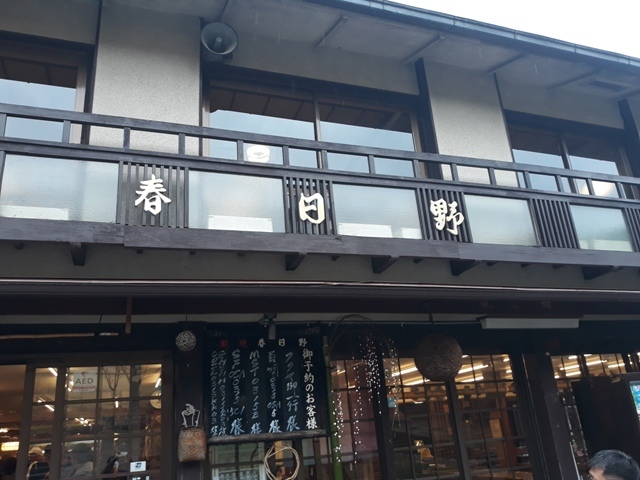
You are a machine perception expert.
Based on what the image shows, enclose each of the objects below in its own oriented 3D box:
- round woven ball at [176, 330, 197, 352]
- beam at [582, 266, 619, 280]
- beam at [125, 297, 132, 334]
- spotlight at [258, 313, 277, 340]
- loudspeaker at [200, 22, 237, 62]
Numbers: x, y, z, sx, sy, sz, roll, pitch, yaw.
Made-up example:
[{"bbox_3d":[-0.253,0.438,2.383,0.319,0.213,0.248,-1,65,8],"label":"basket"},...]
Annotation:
[{"bbox_3d":[-1.069,0.811,3.998,0.165,0.165,0.165,3,-21,-20],"label":"round woven ball"},{"bbox_3d":[3.302,0.336,5.879,0.087,0.170,0.420,3,-21,-20],"label":"beam"},{"bbox_3d":[-1.329,0.517,3.478,0.036,0.279,0.035,3,-21,-20],"label":"beam"},{"bbox_3d":[-0.449,0.748,4.313,0.148,0.220,0.150,3,-21,-20],"label":"spotlight"},{"bbox_3d":[-1.050,-1.982,5.163,0.363,0.373,0.340,1,-12,-16],"label":"loudspeaker"}]

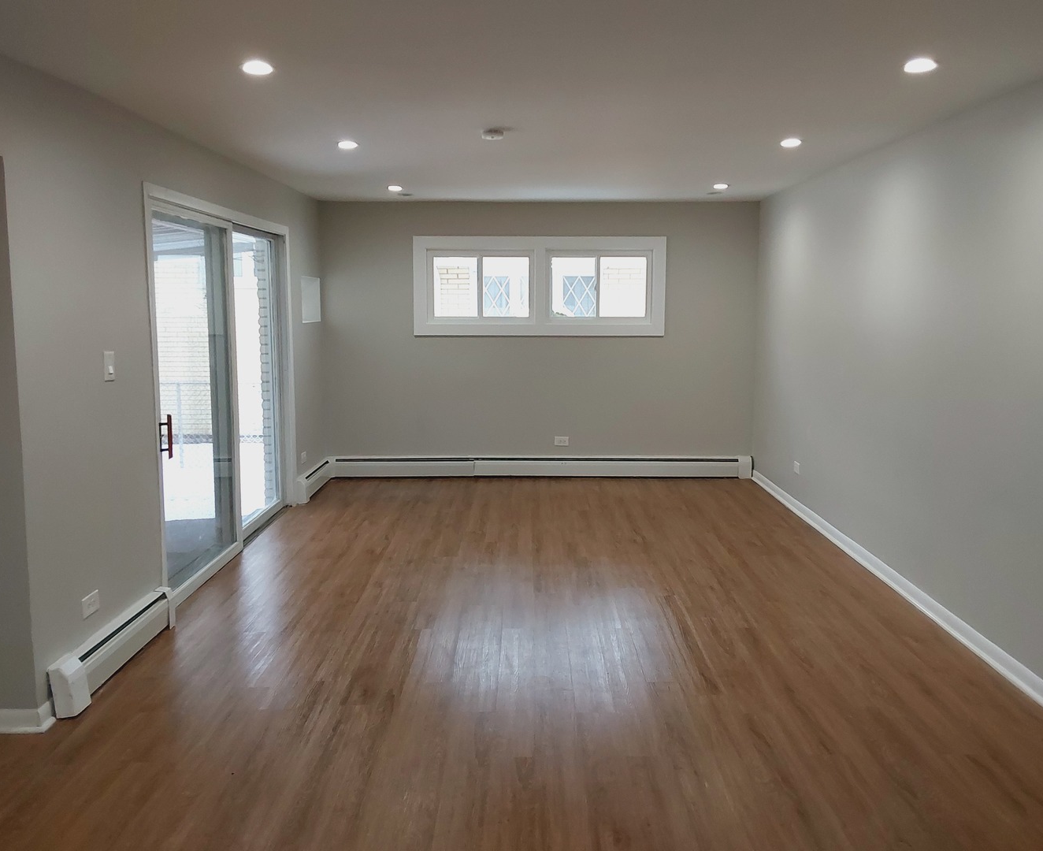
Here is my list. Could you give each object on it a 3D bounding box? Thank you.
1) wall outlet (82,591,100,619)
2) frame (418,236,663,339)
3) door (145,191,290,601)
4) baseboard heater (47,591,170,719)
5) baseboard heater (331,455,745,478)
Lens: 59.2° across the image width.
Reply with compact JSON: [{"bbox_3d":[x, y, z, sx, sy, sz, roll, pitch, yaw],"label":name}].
[{"bbox_3d":[-1.703,0.711,3.646,0.012,0.076,0.124,0,8,0],"label":"wall outlet"},{"bbox_3d":[0.154,-1.165,7.715,2.110,0.827,0.090,0,8,0],"label":"frame"},{"bbox_3d":[-1.745,-0.242,5.566,0.110,1.989,2.417,0,8,0],"label":"door"},{"bbox_3d":[-1.667,0.908,3.823,0.083,0.194,0.956,0,8,0],"label":"baseboard heater"},{"bbox_3d":[0.170,0.356,7.809,3.572,0.187,0.084,0,8,0],"label":"baseboard heater"}]

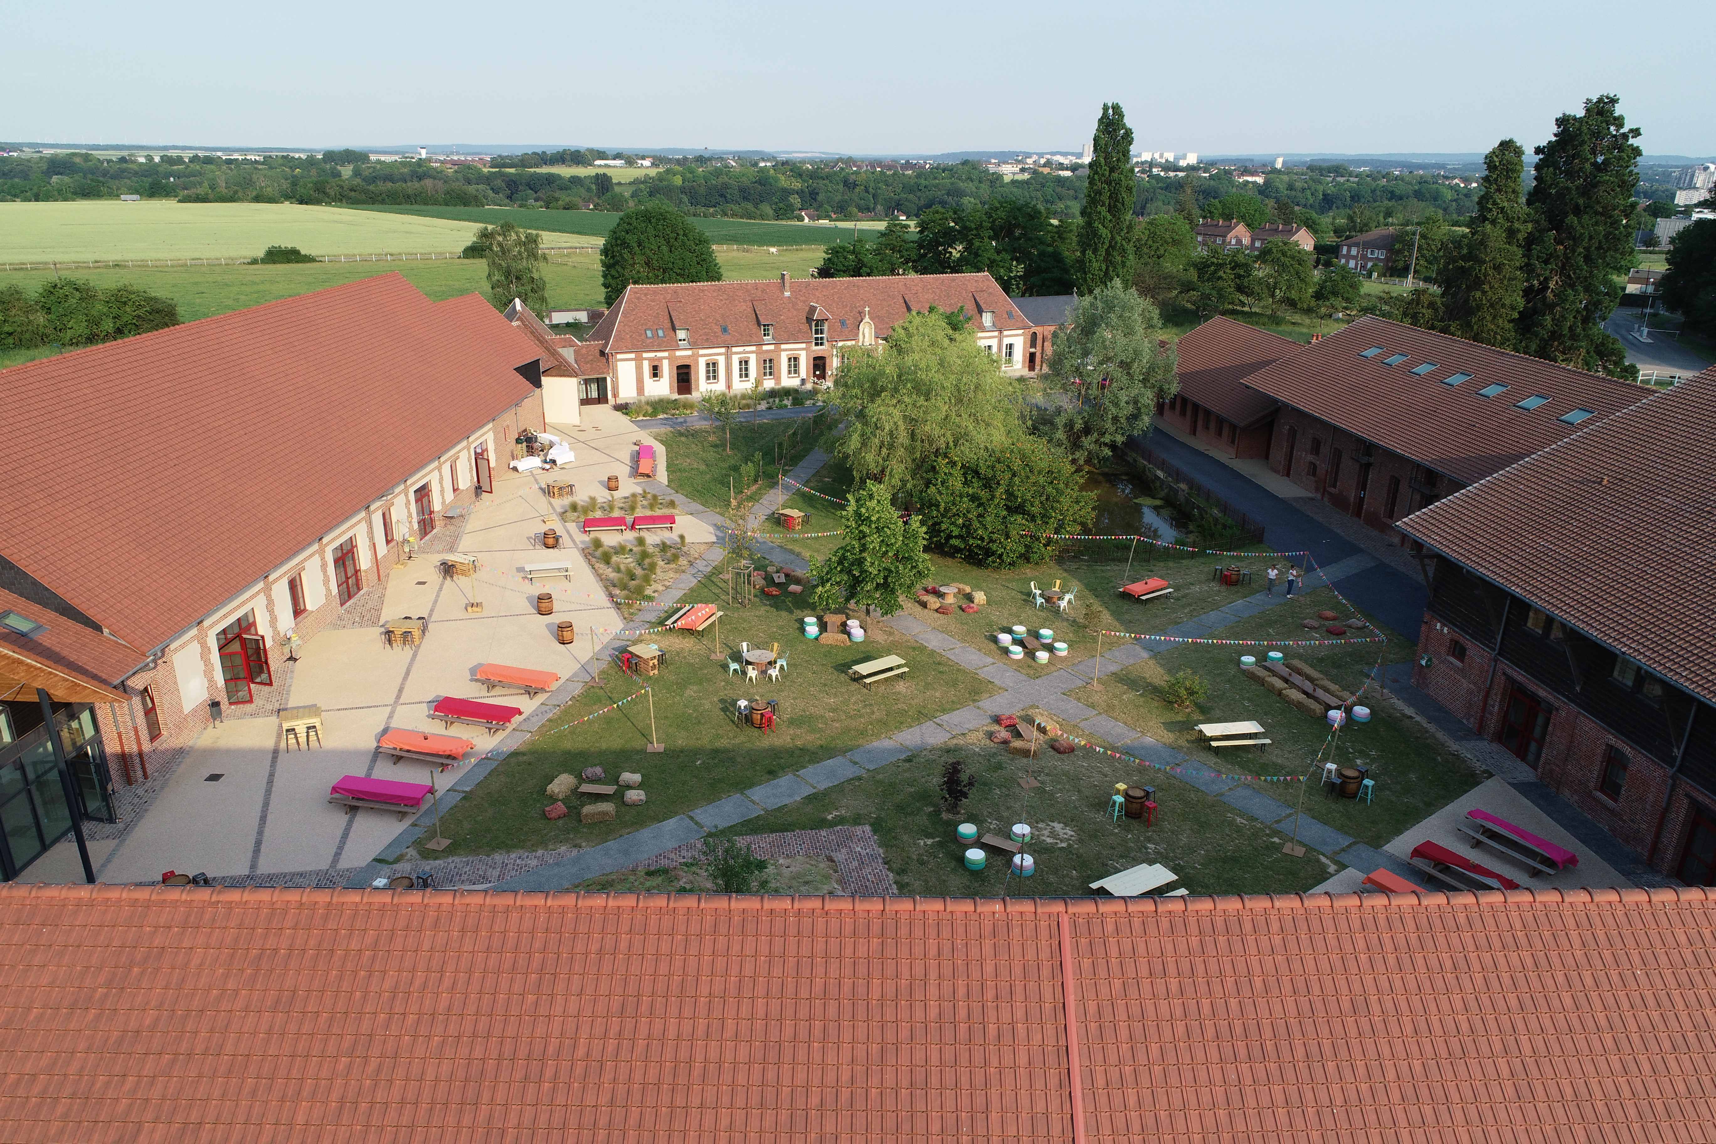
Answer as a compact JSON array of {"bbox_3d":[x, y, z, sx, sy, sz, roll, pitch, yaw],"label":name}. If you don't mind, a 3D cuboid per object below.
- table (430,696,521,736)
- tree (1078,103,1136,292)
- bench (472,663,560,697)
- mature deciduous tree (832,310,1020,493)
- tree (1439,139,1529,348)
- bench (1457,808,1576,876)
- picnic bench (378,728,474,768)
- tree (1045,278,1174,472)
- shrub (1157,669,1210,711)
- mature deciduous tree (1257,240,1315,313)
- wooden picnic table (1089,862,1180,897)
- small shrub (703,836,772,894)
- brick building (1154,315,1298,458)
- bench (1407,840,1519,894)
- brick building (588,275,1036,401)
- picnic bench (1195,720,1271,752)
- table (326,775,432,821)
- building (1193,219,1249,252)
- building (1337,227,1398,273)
[{"bbox_3d":[-14.334,5.493,43.243,3.170,0.770,1.410,6,21,15],"label":"table"},{"bbox_3d":[28.874,-40.557,132.107,6.200,24.800,6.200,4,21,11],"label":"tree"},{"bbox_3d":[-13.680,4.418,46.165,3.170,0.770,1.380,6,21,15],"label":"bench"},{"bbox_3d":[4.158,-9.786,69.094,11.300,12.000,11.000,2,20,3],"label":"mature deciduous tree"},{"bbox_3d":[58.100,-28.524,106.588,7.500,21.900,7.500,11,23,26],"label":"tree"},{"bbox_3d":[19.985,8.313,34.724,1.450,0.770,3.000,-12,23,-29],"label":"bench"},{"bbox_3d":[-14.813,6.175,39.527,3.100,0.770,1.500,6,21,15],"label":"picnic bench"},{"bbox_3d":[17.576,-14.350,79.987,9.800,11.700,9.400,5,21,12],"label":"tree"},{"bbox_3d":[12.560,4.516,44.013,1.650,1.380,1.550,7,21,16],"label":"shrub"},{"bbox_3d":[56.789,-39.236,152.745,7.600,9.700,7.600,8,21,19],"label":"mature deciduous tree"},{"bbox_3d":[7.933,9.116,32.463,2.120,0.750,1.600,-11,23,-27],"label":"wooden picnic table"},{"bbox_3d":[-3.439,8.578,32.425,1.800,1.700,1.700,-2,21,-7],"label":"small shrub"},{"bbox_3d":[31.859,-14.576,87.783,14.600,6.800,21.200,-3,21,-8],"label":"brick building"},{"bbox_3d":[18.306,9.211,34.249,1.620,0.770,2.950,-14,25,-33],"label":"bench"},{"bbox_3d":[-3.734,-23.599,109.533,42.700,9.700,9.300,-8,22,-22],"label":"brick building"},{"bbox_3d":[13.777,6.082,42.104,2.250,0.770,1.580,-3,21,-9],"label":"picnic bench"},{"bbox_3d":[-15.679,7.474,37.857,3.170,0.770,1.410,4,21,11],"label":"table"},{"bbox_3d":[75.030,-67.852,233.061,8.000,7.900,8.800,-12,24,-30],"label":"building"},{"bbox_3d":[93.604,-56.987,203.659,9.000,8.200,15.000,-3,21,-10],"label":"building"}]

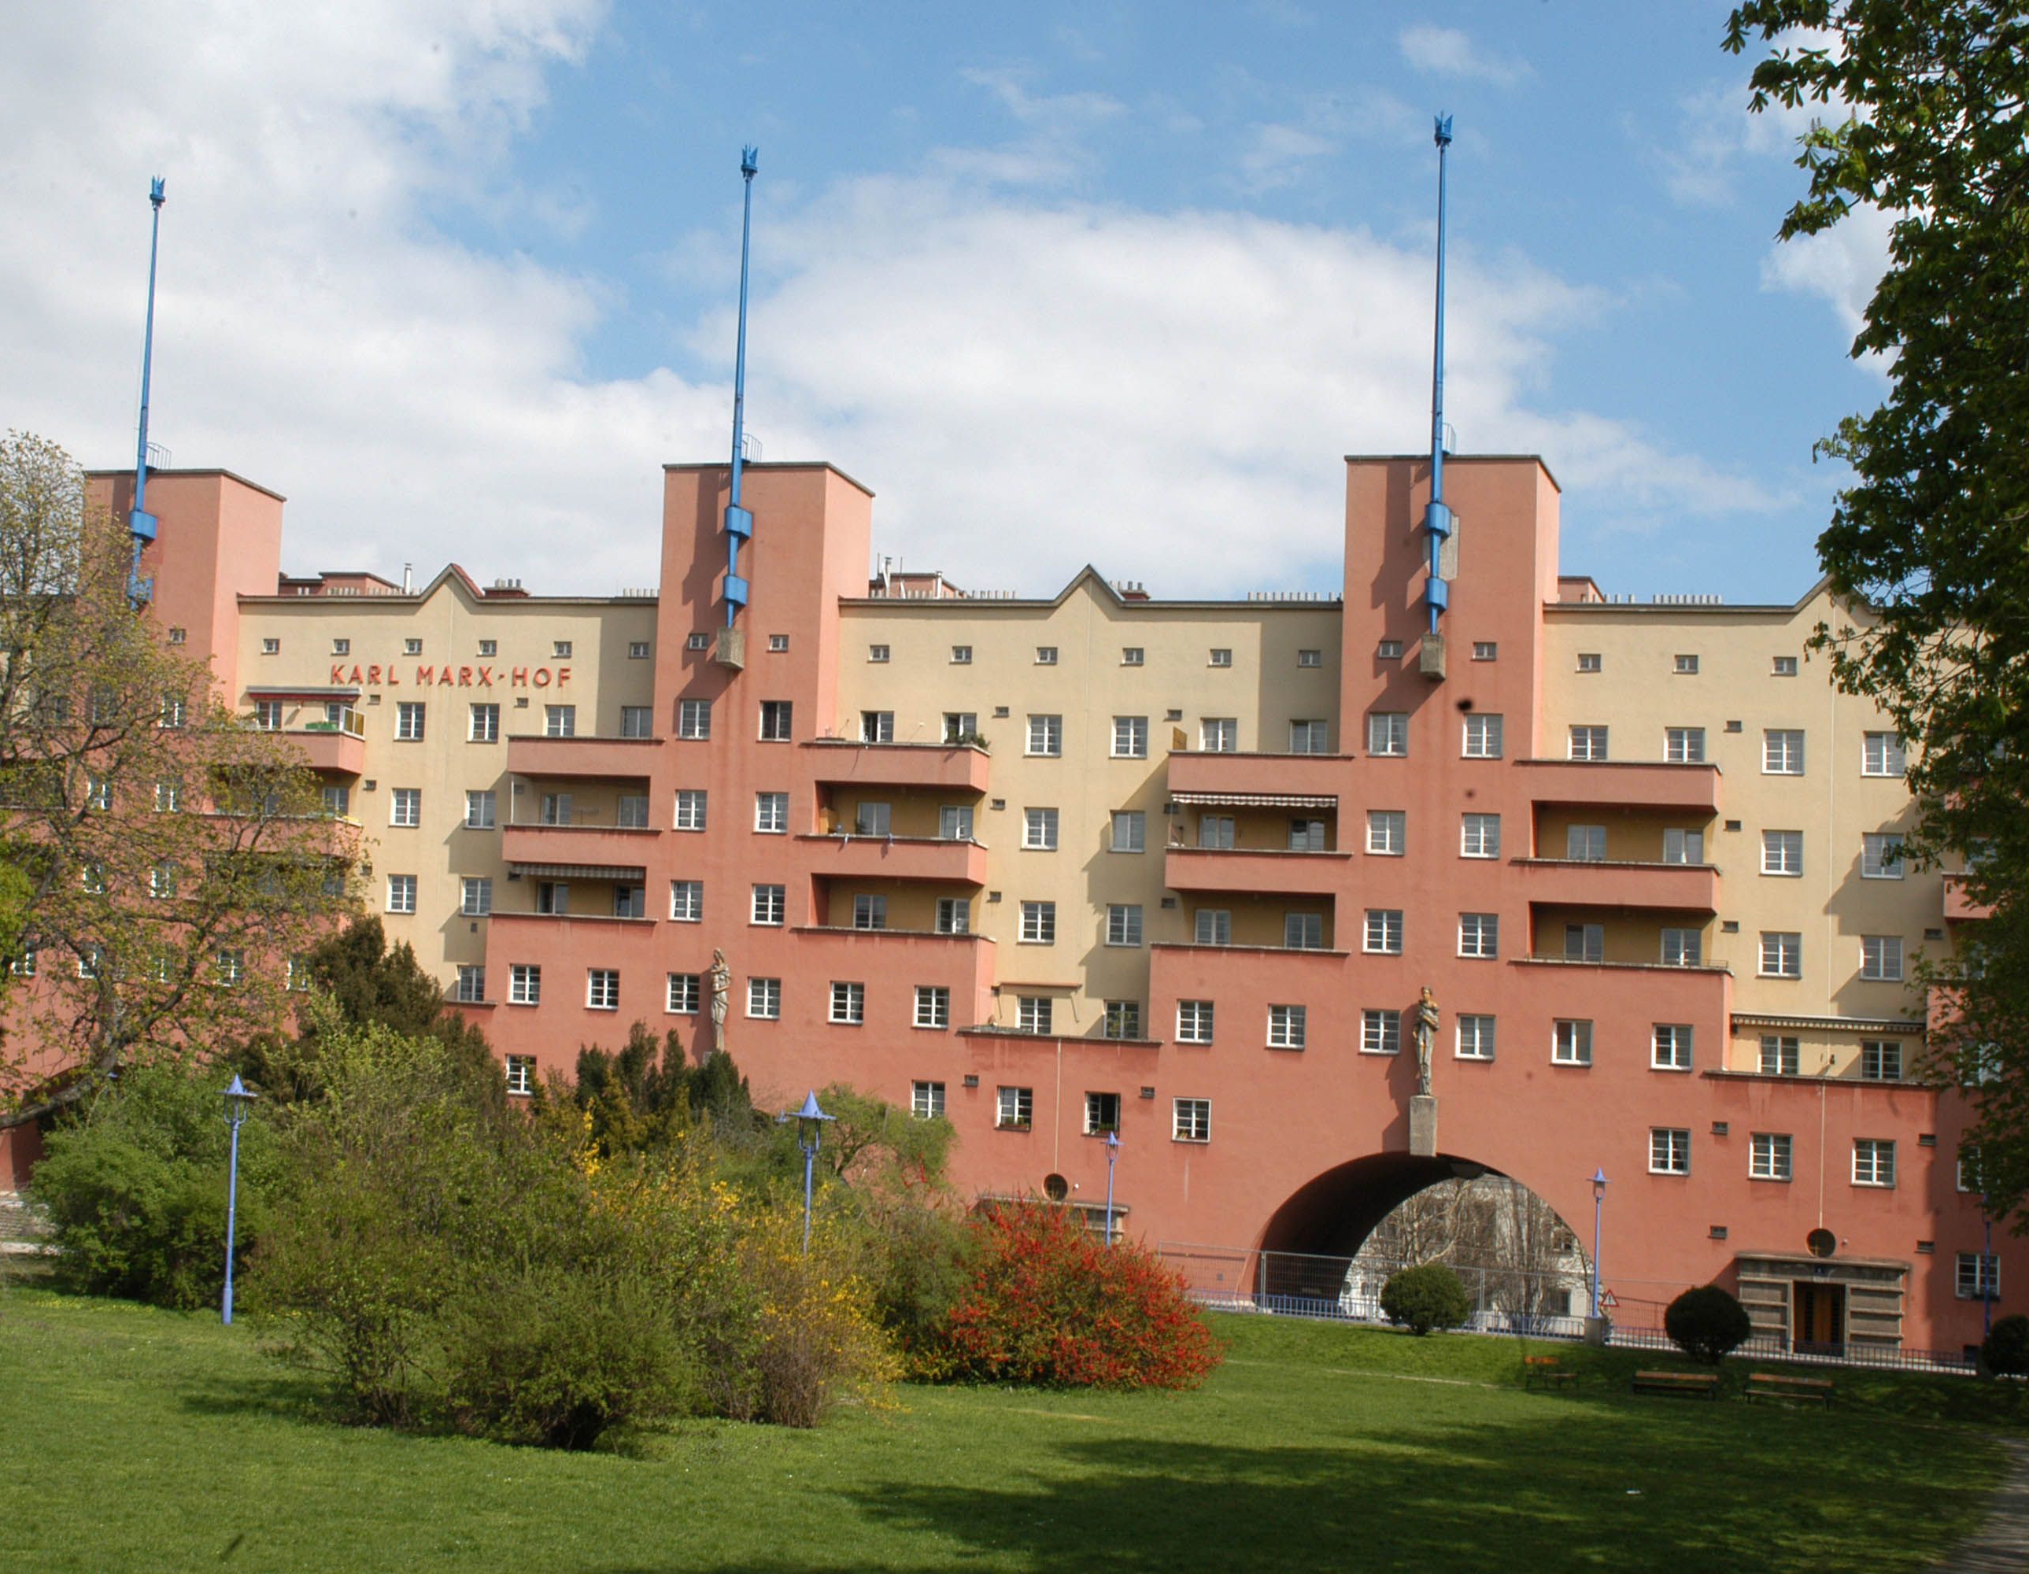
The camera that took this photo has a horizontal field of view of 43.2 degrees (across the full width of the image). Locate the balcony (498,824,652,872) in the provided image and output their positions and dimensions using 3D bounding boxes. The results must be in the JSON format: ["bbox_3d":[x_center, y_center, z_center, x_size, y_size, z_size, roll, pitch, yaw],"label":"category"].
[{"bbox_3d":[-14.467,2.025,87.122,5.784,1.194,1.350,1,-3,16],"label":"balcony"}]

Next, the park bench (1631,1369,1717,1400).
[{"bbox_3d":[15.441,14.008,60.000,2.000,0.720,0.600,1,-6,17],"label":"park bench"}]

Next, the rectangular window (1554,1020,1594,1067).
[{"bbox_3d":[16.773,7.678,76.811,1.160,1.370,0.200,1,-6,17],"label":"rectangular window"}]

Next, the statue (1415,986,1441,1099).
[{"bbox_3d":[12.469,7.669,77.285,0.780,3.350,0.720,1,-6,17],"label":"statue"}]

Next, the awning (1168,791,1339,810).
[{"bbox_3d":[7.557,0.469,80.386,5.250,0.420,0.600,1,-3,16],"label":"awning"}]

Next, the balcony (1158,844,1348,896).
[{"bbox_3d":[7.903,2.709,82.506,5.960,1.400,1.400,1,-5,17],"label":"balcony"}]

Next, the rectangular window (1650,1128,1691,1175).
[{"bbox_3d":[19.944,11.081,77.938,1.200,1.410,0.200,1,-5,17],"label":"rectangular window"}]

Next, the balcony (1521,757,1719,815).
[{"bbox_3d":[18.227,-0.075,77.579,5.937,1.211,1.350,1,-3,16],"label":"balcony"}]

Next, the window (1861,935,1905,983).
[{"bbox_3d":[26.358,5.220,77.771,1.200,1.410,0.200,1,-5,17],"label":"window"}]

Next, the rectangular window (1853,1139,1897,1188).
[{"bbox_3d":[25.628,11.201,76.267,1.200,1.410,0.200,1,-5,17],"label":"rectangular window"}]

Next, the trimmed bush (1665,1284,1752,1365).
[{"bbox_3d":[18.137,14.047,67.000,2.200,2.100,2.200,1,-5,17],"label":"trimmed bush"}]

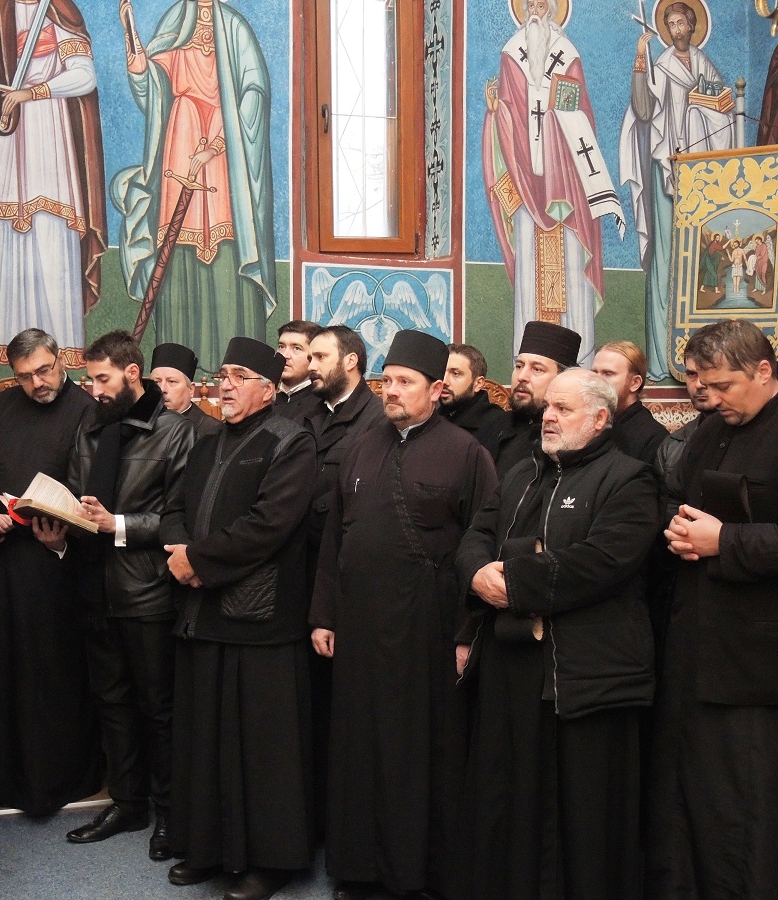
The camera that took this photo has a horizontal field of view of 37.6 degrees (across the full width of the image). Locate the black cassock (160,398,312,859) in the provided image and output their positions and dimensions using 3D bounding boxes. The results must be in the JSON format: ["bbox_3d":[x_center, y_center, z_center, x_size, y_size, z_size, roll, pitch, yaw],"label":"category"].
[{"bbox_3d":[-0.487,0.600,3.700,0.540,1.460,0.400,3,3,41],"label":"black cassock"}]

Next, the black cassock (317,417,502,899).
[{"bbox_3d":[0.050,0.635,3.630,0.590,1.500,0.380,2,3,24],"label":"black cassock"}]

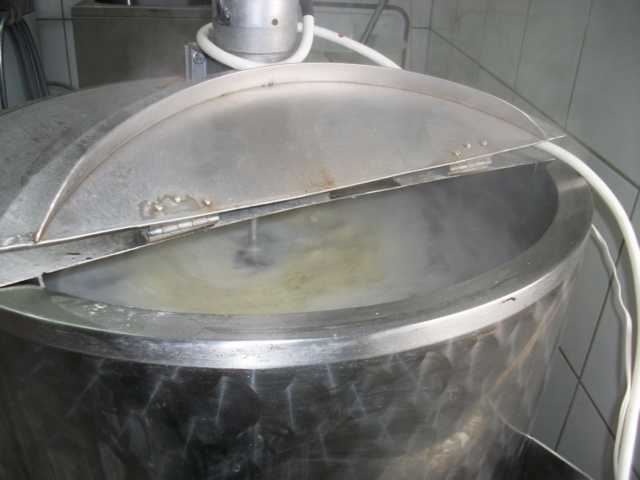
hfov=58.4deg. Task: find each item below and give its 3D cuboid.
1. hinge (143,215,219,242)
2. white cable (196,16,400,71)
[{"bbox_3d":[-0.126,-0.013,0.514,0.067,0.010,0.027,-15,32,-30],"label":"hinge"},{"bbox_3d":[-0.023,-0.234,0.681,0.248,0.072,0.144,3,27,0],"label":"white cable"}]

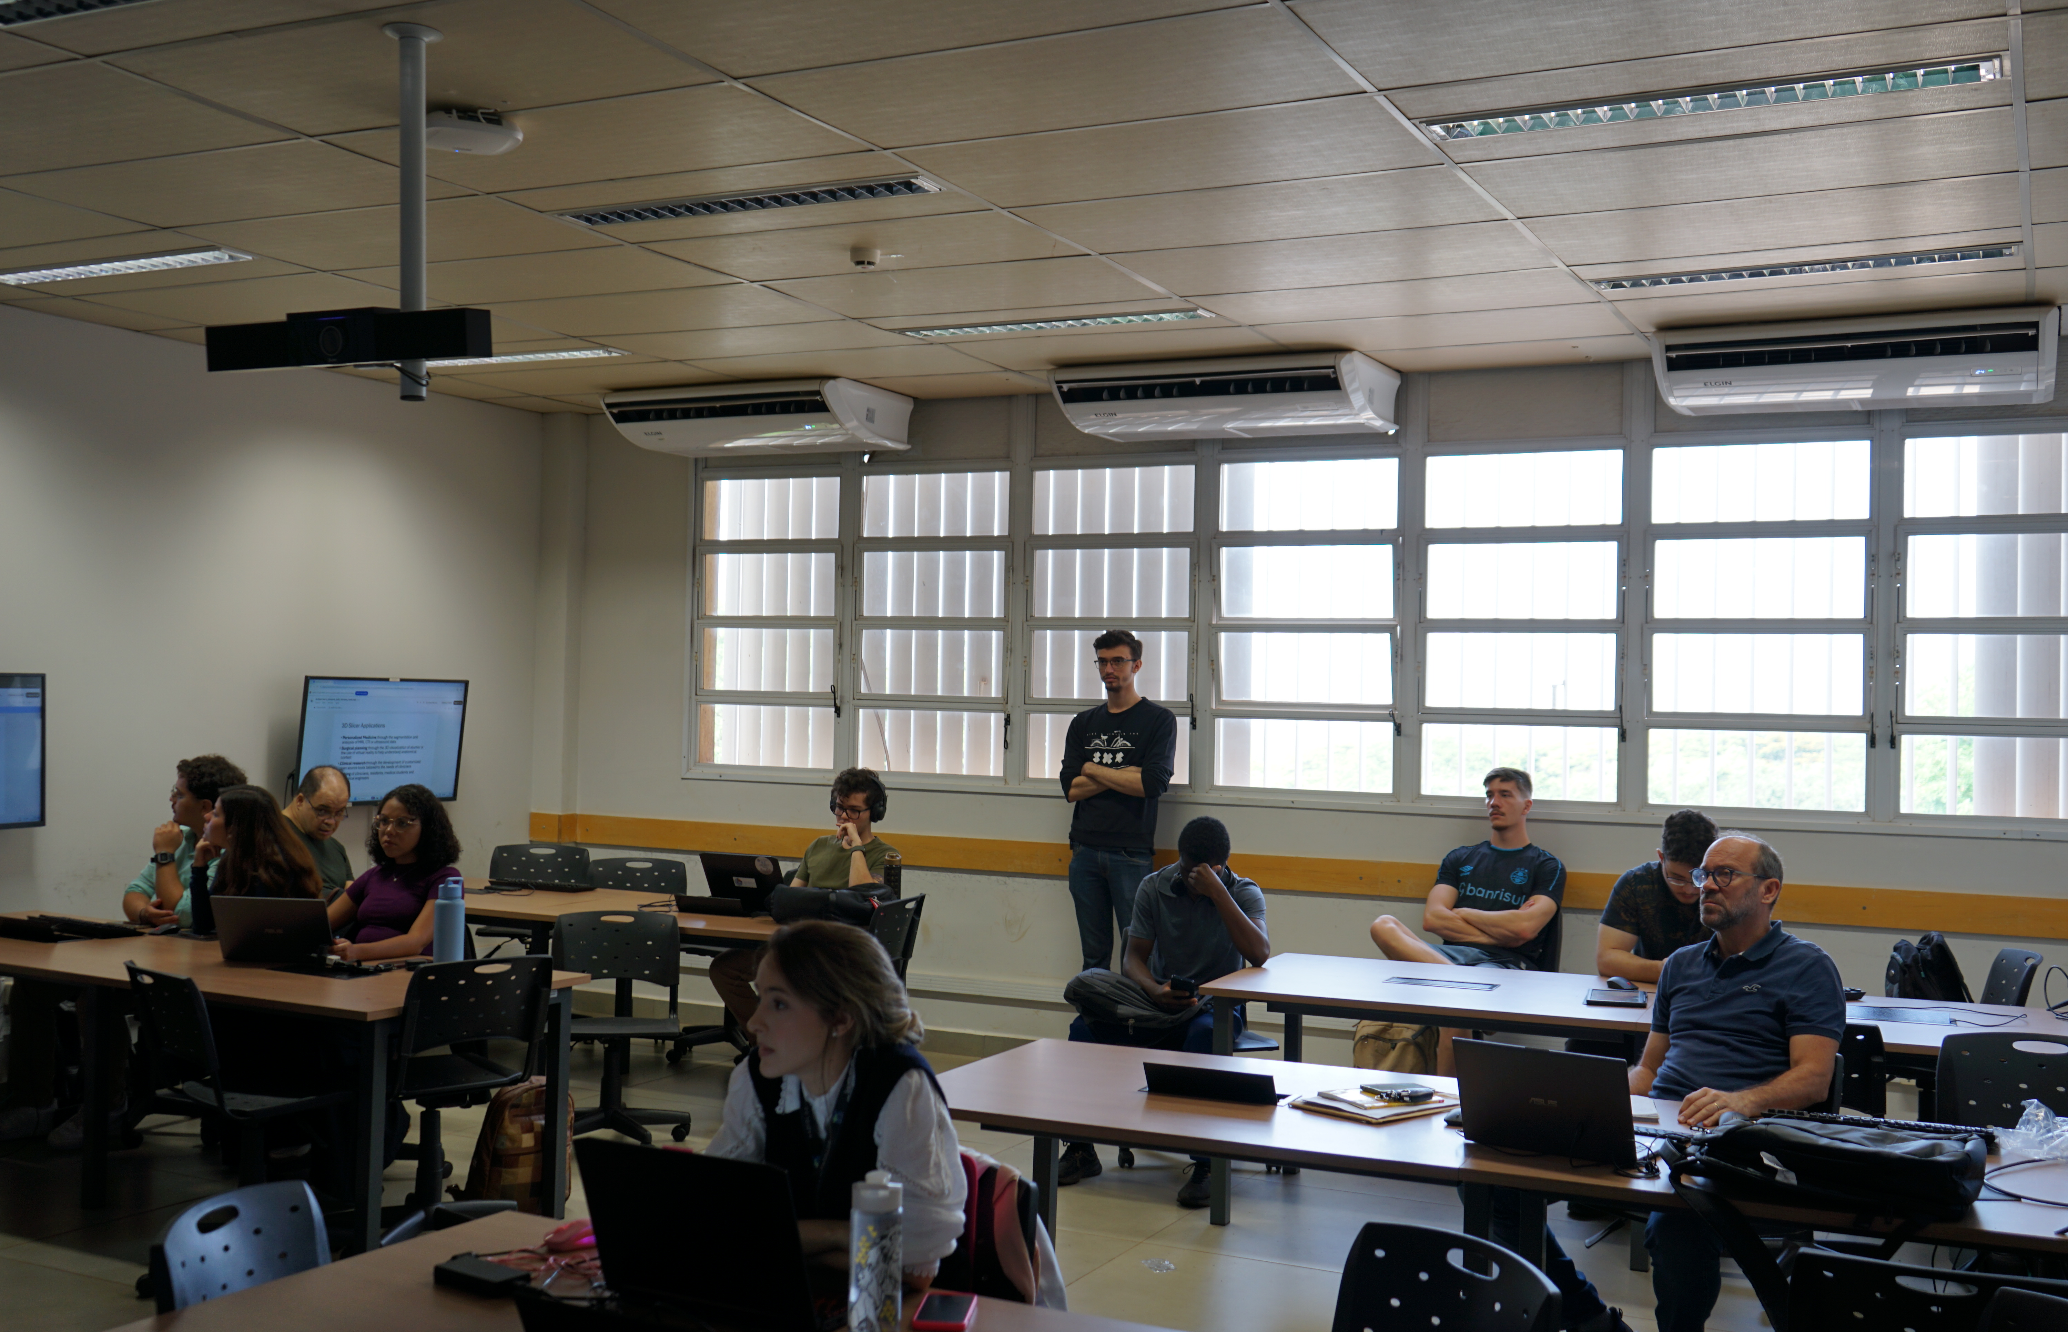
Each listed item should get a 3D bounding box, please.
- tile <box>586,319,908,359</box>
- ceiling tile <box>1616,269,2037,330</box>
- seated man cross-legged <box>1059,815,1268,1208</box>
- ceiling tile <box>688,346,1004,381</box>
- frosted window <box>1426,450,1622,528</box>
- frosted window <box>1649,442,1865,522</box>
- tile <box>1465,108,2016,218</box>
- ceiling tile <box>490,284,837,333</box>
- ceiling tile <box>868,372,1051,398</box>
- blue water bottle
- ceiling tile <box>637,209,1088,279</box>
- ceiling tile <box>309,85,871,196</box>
[{"bbox_3d":[-1.068,-1.265,7.529,1.240,0.030,0.603,1,-1,26],"label":"tile"},{"bbox_3d":[2.600,-1.202,6.449,1.240,0.030,0.603,1,-1,26],"label":"ceiling tile"},{"bbox_3d":[0.462,1.123,6.700,0.580,1.210,0.820,1,-1,19],"label":"seated man cross-legged"},{"bbox_3d":[-0.783,-1.250,8.067,1.240,0.030,0.603,1,-1,26],"label":"ceiling tile"},{"bbox_3d":[1.937,-0.695,7.742,0.773,0.288,0.030,1,-1,27],"label":"frosted window"},{"bbox_3d":[2.730,-0.688,7.346,0.770,0.290,0.030,1,-1,27],"label":"frosted window"},{"bbox_3d":[1.745,-1.247,4.835,1.240,0.030,0.603,1,-1,26],"label":"tile"},{"bbox_3d":[-1.350,-1.270,6.997,1.240,0.020,0.620,1,-1,27],"label":"ceiling tile"},{"bbox_3d":[-0.522,-1.239,8.639,1.240,0.020,0.584,1,-1,27],"label":"ceiling tile"},{"bbox_3d":[-1.864,0.818,6.231,0.096,0.292,0.096,1,0,26],"label":"blue water bottle"},{"bbox_3d":[-0.510,-1.280,5.913,1.240,0.030,0.603,1,-1,26],"label":"ceiling tile"},{"bbox_3d":[-1.048,-1.260,4.694,1.225,0.020,0.610,1,-1,27],"label":"ceiling tile"}]

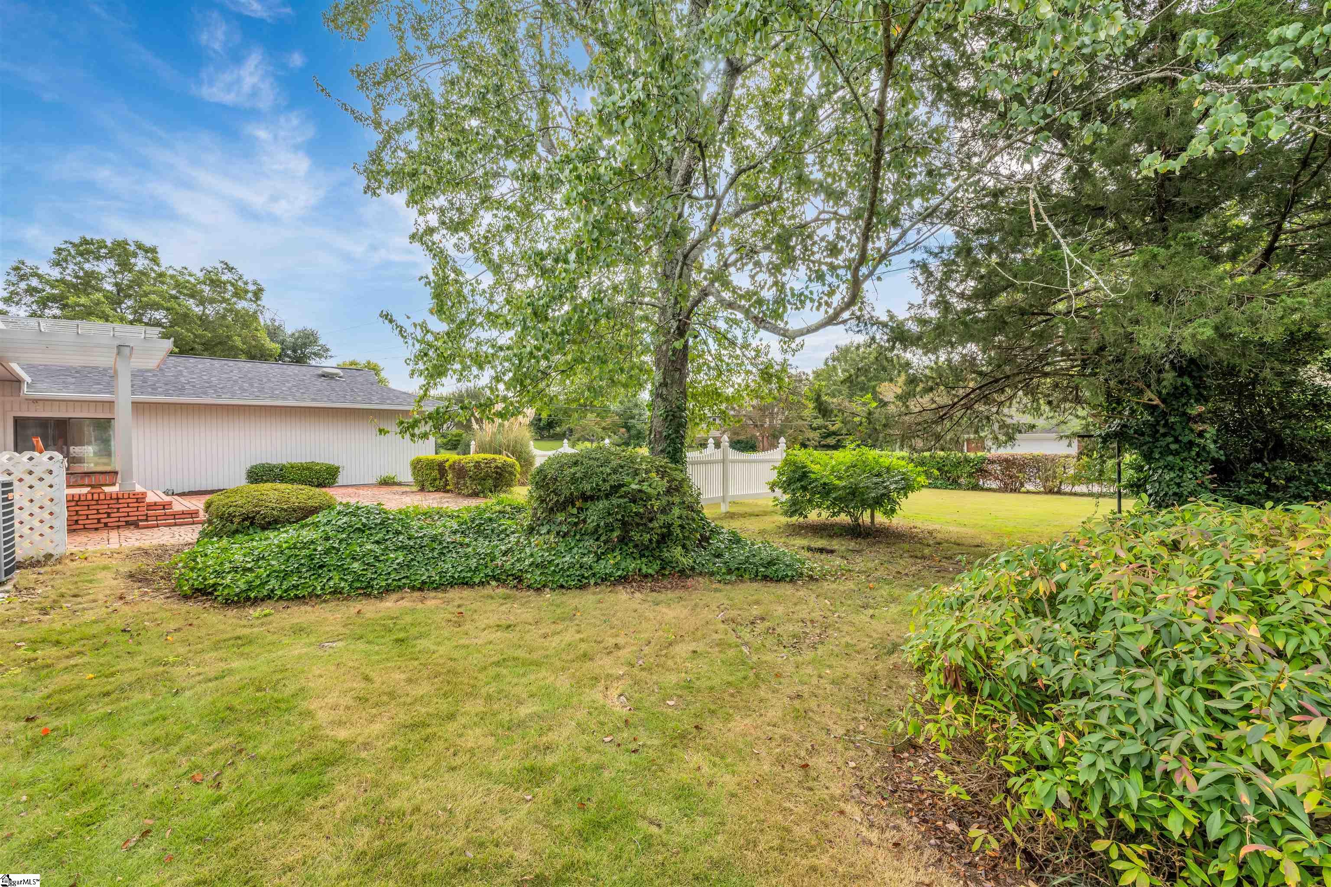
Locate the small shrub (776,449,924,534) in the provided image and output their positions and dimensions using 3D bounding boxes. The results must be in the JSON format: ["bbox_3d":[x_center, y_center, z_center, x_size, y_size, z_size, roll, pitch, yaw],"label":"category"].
[{"bbox_3d":[2.695,0.642,8.683,2.205,1.195,1.960,0,1,0],"label":"small shrub"}]

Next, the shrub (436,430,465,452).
[{"bbox_3d":[-13.524,-0.156,37.241,1.715,1.421,1.568,0,1,-20],"label":"shrub"}]

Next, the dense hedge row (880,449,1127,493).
[{"bbox_3d":[8.075,0.670,14.711,4.998,0.970,0.931,0,1,28],"label":"dense hedge row"}]

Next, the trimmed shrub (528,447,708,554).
[{"bbox_3d":[-0.559,0.639,7.164,2.107,1.206,1.862,0,1,0],"label":"trimmed shrub"}]

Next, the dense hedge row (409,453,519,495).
[{"bbox_3d":[-4.822,0.698,14.123,2.695,0.931,1.127,1,1,35],"label":"dense hedge row"}]

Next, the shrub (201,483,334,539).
[{"bbox_3d":[-5.321,0.896,8.049,1.617,0.686,1.372,-1,1,-34],"label":"shrub"}]

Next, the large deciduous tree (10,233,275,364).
[{"bbox_3d":[-27.300,-5.150,31.931,11.200,12.400,10.500,-1,1,-41],"label":"large deciduous tree"}]

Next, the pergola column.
[{"bbox_3d":[-8.056,-0.377,8.845,0.167,2.181,0.167,-1,1,-44],"label":"pergola column"}]

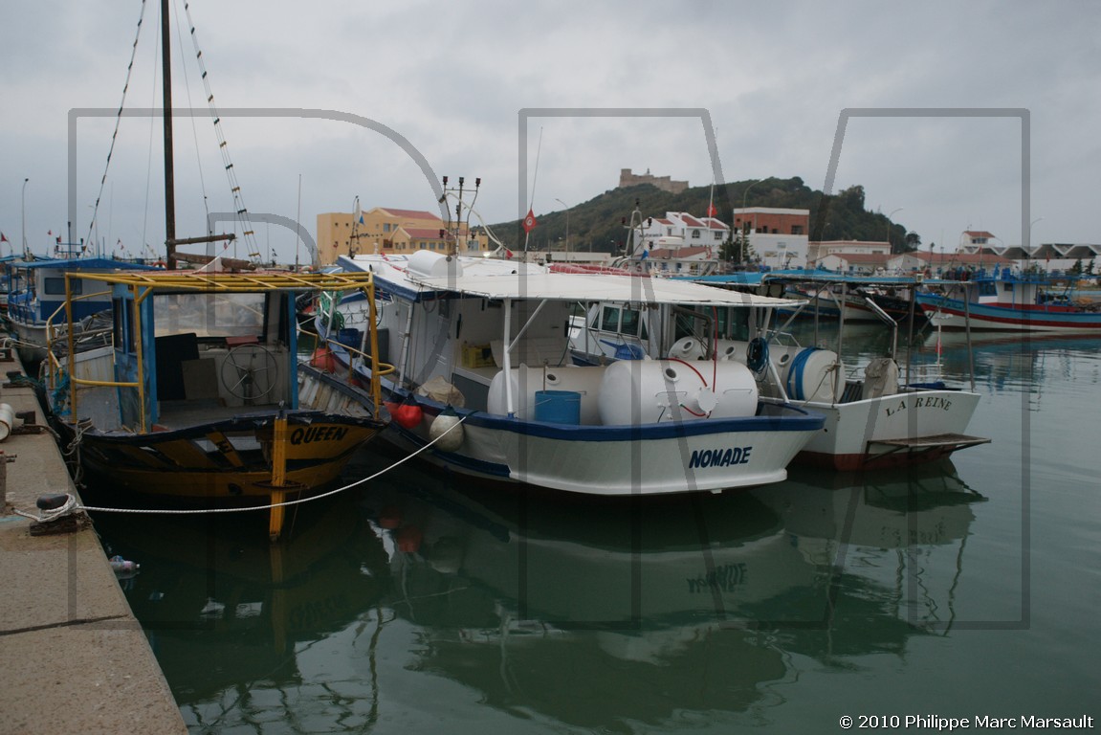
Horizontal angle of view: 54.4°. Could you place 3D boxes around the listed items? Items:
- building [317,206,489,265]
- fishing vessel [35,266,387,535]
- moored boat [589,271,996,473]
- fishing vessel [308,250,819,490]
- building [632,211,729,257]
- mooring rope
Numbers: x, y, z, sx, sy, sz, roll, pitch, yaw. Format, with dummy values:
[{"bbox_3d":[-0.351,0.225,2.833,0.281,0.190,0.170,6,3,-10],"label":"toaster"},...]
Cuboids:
[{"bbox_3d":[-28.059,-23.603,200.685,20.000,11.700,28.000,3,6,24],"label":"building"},{"bbox_3d":[-5.000,0.072,15.127,3.600,3.050,8.800,-2,6,-26],"label":"fishing vessel"},{"bbox_3d":[2.603,-0.414,20.752,3.500,3.150,11.400,-3,6,-31],"label":"moored boat"},{"bbox_3d":[-0.949,-0.205,17.258,3.700,3.350,11.500,-3,6,-30],"label":"fishing vessel"},{"bbox_3d":[22.628,-21.285,186.813,16.000,10.300,10.000,-4,7,-40],"label":"building"},{"bbox_3d":[-2.180,0.865,9.896,0.350,0.750,6.891,2,6,20],"label":"mooring rope"}]

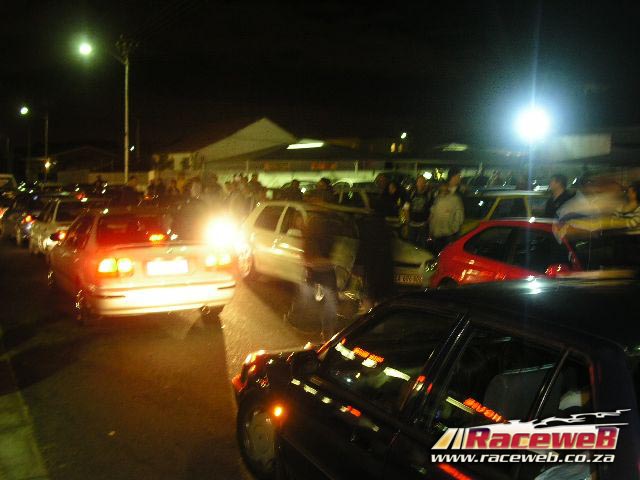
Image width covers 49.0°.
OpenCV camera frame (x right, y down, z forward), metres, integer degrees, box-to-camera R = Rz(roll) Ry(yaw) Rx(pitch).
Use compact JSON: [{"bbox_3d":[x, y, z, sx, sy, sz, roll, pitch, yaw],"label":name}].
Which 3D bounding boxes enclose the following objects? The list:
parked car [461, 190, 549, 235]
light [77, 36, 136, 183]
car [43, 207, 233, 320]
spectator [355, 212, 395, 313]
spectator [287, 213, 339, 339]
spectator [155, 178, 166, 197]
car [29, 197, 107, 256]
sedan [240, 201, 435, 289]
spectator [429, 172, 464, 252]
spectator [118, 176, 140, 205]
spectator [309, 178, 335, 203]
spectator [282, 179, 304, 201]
[{"bbox_3d":[3.451,-0.140,13.634,4.350,1.430,1.680,-1,5,-15],"label":"parked car"},{"bbox_3d":[-10.441,-5.515,34.264,2.700,8.600,0.500,-2,5,-27],"label":"light"},{"bbox_3d":[-2.736,0.163,9.901,1.700,1.390,4.420,-2,5,-27],"label":"car"},{"bbox_3d":[0.683,0.344,8.800,0.350,1.620,0.500,-4,7,-37],"label":"spectator"},{"bbox_3d":[-0.091,0.369,8.500,0.380,1.620,0.520,-4,7,-37],"label":"spectator"},{"bbox_3d":[-4.881,-1.037,21.580,0.500,1.700,0.350,3,6,30],"label":"spectator"},{"bbox_3d":[-6.070,-0.457,17.118,1.680,1.400,4.300,-2,5,-27],"label":"car"},{"bbox_3d":[0.042,0.054,11.632,1.640,1.400,4.160,-3,6,-31],"label":"sedan"},{"bbox_3d":[1.674,0.014,9.333,0.360,1.820,0.520,-4,7,-45],"label":"spectator"},{"bbox_3d":[-4.609,-0.639,17.083,0.500,1.750,0.350,3,6,30],"label":"spectator"},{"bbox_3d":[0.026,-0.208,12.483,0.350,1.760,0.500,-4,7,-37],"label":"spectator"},{"bbox_3d":[-0.519,-0.371,14.381,0.500,1.730,0.350,3,6,30],"label":"spectator"}]

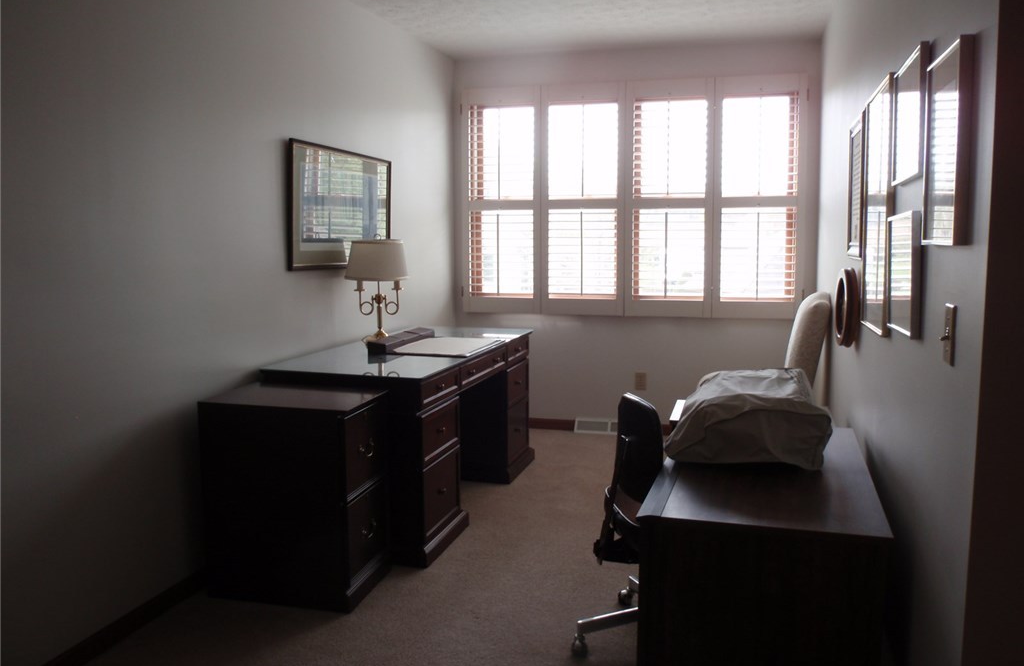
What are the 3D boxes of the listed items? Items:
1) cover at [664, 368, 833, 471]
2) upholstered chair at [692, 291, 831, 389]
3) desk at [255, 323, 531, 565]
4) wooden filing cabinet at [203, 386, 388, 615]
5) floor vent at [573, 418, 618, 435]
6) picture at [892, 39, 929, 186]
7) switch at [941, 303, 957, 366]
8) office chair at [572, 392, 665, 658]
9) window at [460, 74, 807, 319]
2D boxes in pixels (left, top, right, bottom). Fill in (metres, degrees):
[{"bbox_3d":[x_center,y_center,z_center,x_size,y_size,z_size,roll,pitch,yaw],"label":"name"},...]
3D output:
[{"bbox_3d":[0.637,0.218,2.257,0.410,0.185,0.430,2,6,16],"label":"cover"},{"bbox_3d":[1.153,0.329,3.909,0.620,1.050,0.600,2,6,16],"label":"upholstered chair"},{"bbox_3d":[-0.442,0.450,4.159,0.735,0.752,1.790,2,6,16],"label":"desk"},{"bbox_3d":[-0.798,0.584,3.100,0.570,0.710,0.425,1,6,12],"label":"wooden filing cabinet"},{"bbox_3d":[0.643,0.635,5.527,0.450,0.105,0.050,2,6,16],"label":"floor vent"},{"bbox_3d":[0.937,-0.501,1.955,0.025,0.278,0.345,2,6,16],"label":"picture"},{"bbox_3d":[0.812,0.002,1.543,0.020,0.112,0.070,2,6,16],"label":"switch"},{"bbox_3d":[0.510,0.600,2.618,0.600,0.785,0.560,-2,6,-17],"label":"office chair"},{"bbox_3d":[0.712,-0.857,5.357,2.190,1.490,0.090,2,6,16],"label":"window"}]

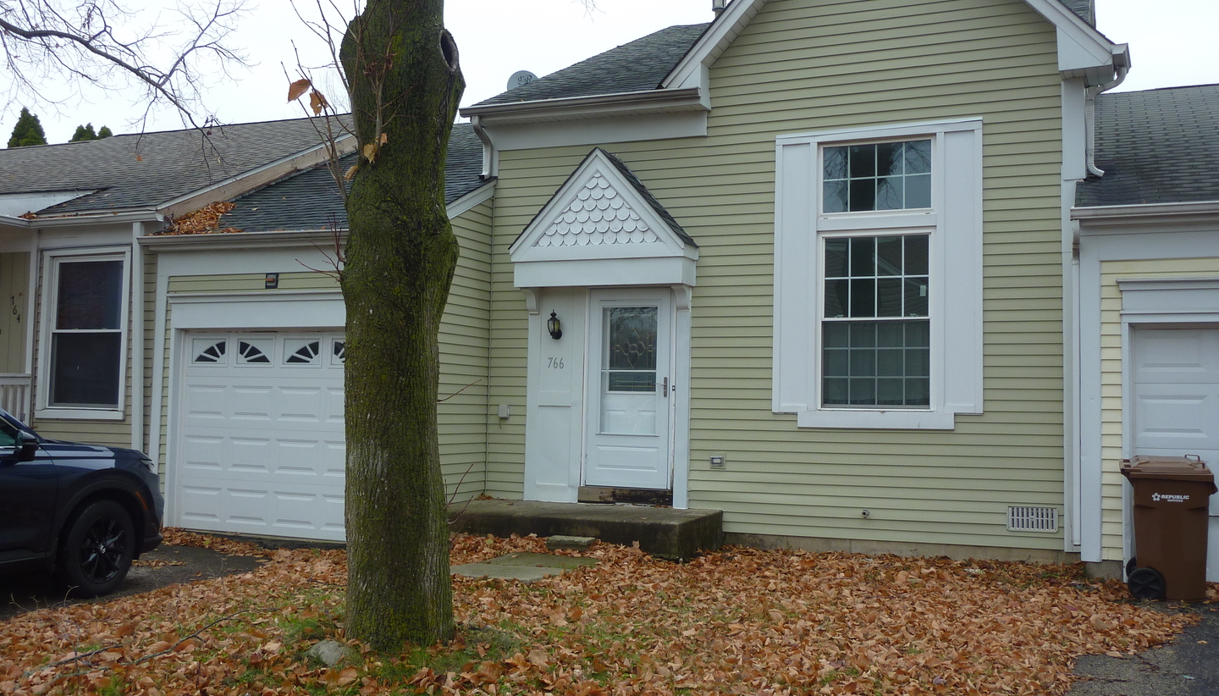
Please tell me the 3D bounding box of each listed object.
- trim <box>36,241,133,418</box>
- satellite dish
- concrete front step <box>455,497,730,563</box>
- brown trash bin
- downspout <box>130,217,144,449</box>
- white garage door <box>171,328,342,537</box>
[{"bbox_3d":[-5.793,-0.155,12.393,1.300,1.870,0.100,0,-3,23],"label":"trim"},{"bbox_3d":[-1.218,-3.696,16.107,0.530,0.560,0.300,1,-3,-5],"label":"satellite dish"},{"bbox_3d":[-0.398,1.716,10.850,2.680,0.320,1.510,0,-3,23],"label":"concrete front step"},{"bbox_3d":[4.306,1.363,8.673,0.695,1.045,0.660,0,-3,23],"label":"brown trash bin"},{"bbox_3d":[-4.988,0.218,11.879,0.110,3.110,0.110,0,-3,23],"label":"downspout"},{"bbox_3d":[-3.405,0.849,11.507,2.420,2.120,0.080,0,-3,23],"label":"white garage door"}]

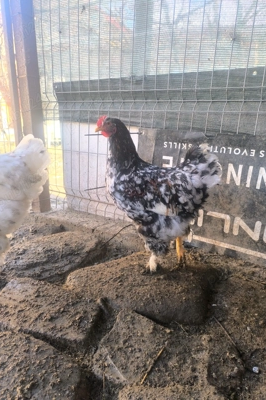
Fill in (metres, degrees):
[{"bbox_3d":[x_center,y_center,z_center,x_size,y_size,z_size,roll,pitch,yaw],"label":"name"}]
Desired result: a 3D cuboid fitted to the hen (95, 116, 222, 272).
[{"bbox_3d":[0.066,-0.005,0.775,0.357,0.447,0.180,4,17,8],"label":"hen"}]

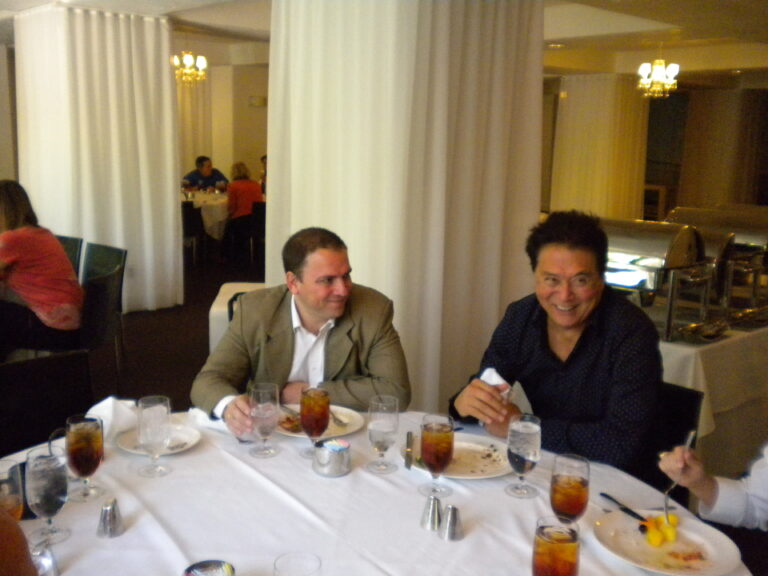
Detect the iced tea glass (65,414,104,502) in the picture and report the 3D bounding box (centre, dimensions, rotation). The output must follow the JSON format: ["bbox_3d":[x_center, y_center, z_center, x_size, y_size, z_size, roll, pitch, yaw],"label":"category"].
[{"bbox_3d":[-0.619,0.354,1.614,0.074,0.165,0.074,2,10,0],"label":"iced tea glass"}]

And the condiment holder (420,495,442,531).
[{"bbox_3d":[0.096,0.448,1.565,0.039,0.069,0.039,2,10,0],"label":"condiment holder"}]

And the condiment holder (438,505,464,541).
[{"bbox_3d":[0.132,0.452,1.503,0.048,0.060,0.048,2,10,0],"label":"condiment holder"}]

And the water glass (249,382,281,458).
[{"bbox_3d":[-0.291,0.326,1.910,0.075,0.166,0.075,2,10,0],"label":"water glass"}]

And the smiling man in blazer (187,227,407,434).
[{"bbox_3d":[-0.249,0.438,2.377,0.620,1.250,0.780,0,10,-8],"label":"smiling man in blazer"}]

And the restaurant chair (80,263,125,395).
[{"bbox_3d":[-1.743,0.315,4.163,0.560,0.820,0.460,2,10,0],"label":"restaurant chair"}]

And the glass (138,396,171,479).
[{"bbox_3d":[-0.526,0.341,1.783,0.075,0.166,0.075,2,10,0],"label":"glass"}]

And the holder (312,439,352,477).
[{"bbox_3d":[-0.119,0.391,1.791,0.087,0.060,0.087,2,10,0],"label":"holder"}]

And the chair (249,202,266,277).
[{"bbox_3d":[-1.534,-0.639,9.343,0.460,0.820,0.540,-8,14,-43],"label":"chair"}]

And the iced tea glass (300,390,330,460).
[{"bbox_3d":[-0.168,0.330,1.909,0.076,0.162,0.076,1,10,0],"label":"iced tea glass"}]

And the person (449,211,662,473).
[{"bbox_3d":[0.496,0.477,2.123,0.550,1.340,0.720,7,11,26],"label":"person"}]

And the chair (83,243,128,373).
[{"bbox_3d":[-2.047,0.125,5.174,0.480,0.810,0.520,11,14,42],"label":"chair"}]

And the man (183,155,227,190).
[{"bbox_3d":[-2.614,-1.264,11.468,0.600,1.340,0.750,-1,10,-14],"label":"man"}]

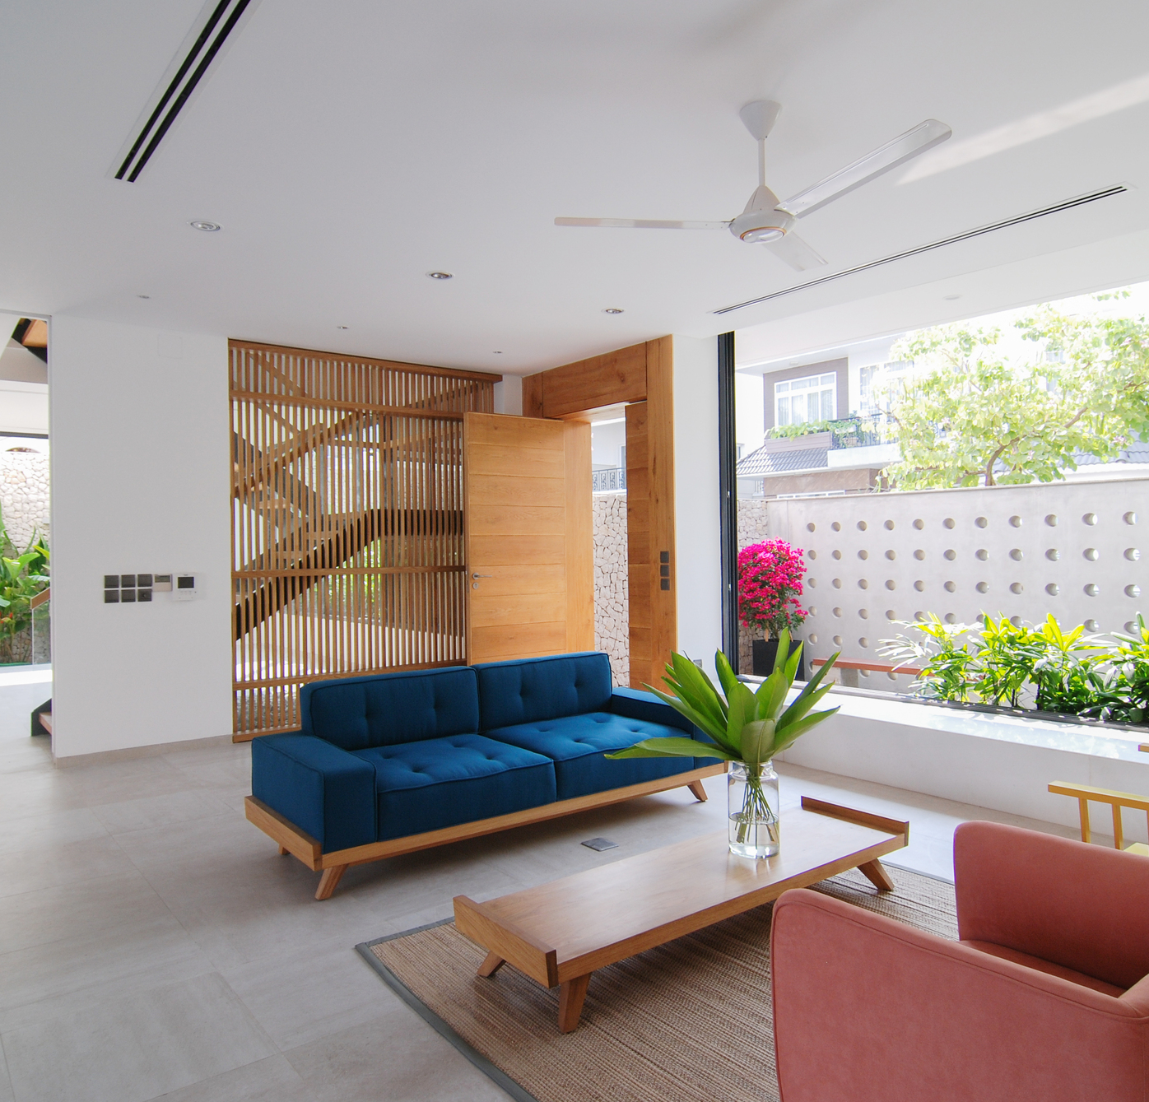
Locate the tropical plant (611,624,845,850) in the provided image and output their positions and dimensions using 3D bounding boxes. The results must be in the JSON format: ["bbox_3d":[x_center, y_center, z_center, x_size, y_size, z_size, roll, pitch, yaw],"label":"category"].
[{"bbox_3d":[0.553,0.705,3.038,0.820,0.800,0.680,0,0,-5],"label":"tropical plant"}]

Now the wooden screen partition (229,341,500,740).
[{"bbox_3d":[-1.553,-0.075,6.542,2.252,2.840,0.090,0,0,-37],"label":"wooden screen partition"}]

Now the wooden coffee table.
[{"bbox_3d":[0.471,1.187,2.890,1.740,0.245,0.485,0,0,-38],"label":"wooden coffee table"}]

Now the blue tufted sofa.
[{"bbox_3d":[-0.313,0.957,3.983,2.220,0.730,0.800,0,0,-38],"label":"blue tufted sofa"}]

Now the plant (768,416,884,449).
[{"bbox_3d":[7.586,-3.588,24.990,0.700,0.700,3.800,0,0,-39],"label":"plant"}]

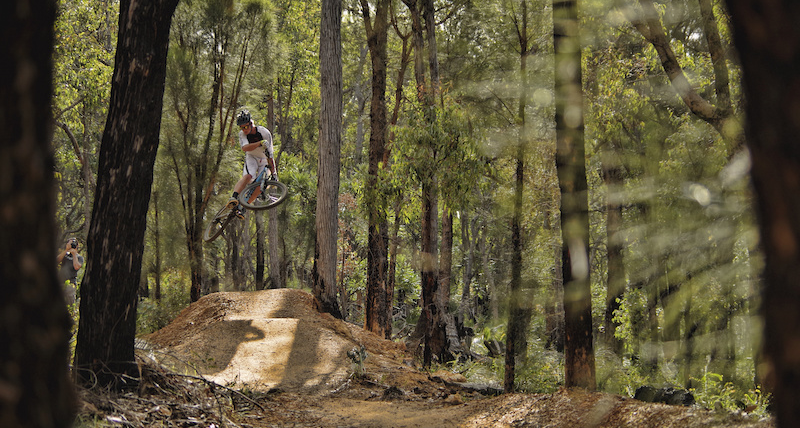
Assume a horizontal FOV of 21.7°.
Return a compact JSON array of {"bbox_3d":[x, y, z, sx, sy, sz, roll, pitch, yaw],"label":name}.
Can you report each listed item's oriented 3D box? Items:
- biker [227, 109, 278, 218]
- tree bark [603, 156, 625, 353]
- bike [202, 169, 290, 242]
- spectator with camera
[{"bbox_3d":[-2.112,-0.723,29.850,0.740,1.540,0.800,2,-5,-7],"label":"biker"},{"bbox_3d":[3.584,0.680,35.000,0.340,3.324,0.340,0,-1,0],"label":"tree bark"},{"bbox_3d":[-2.201,-0.223,29.779,0.620,1.105,1.746,37,-39,-18],"label":"bike"},{"bbox_3d":[-5.603,1.292,35.500,0.560,1.750,0.500,0,-1,-16],"label":"spectator with camera"}]

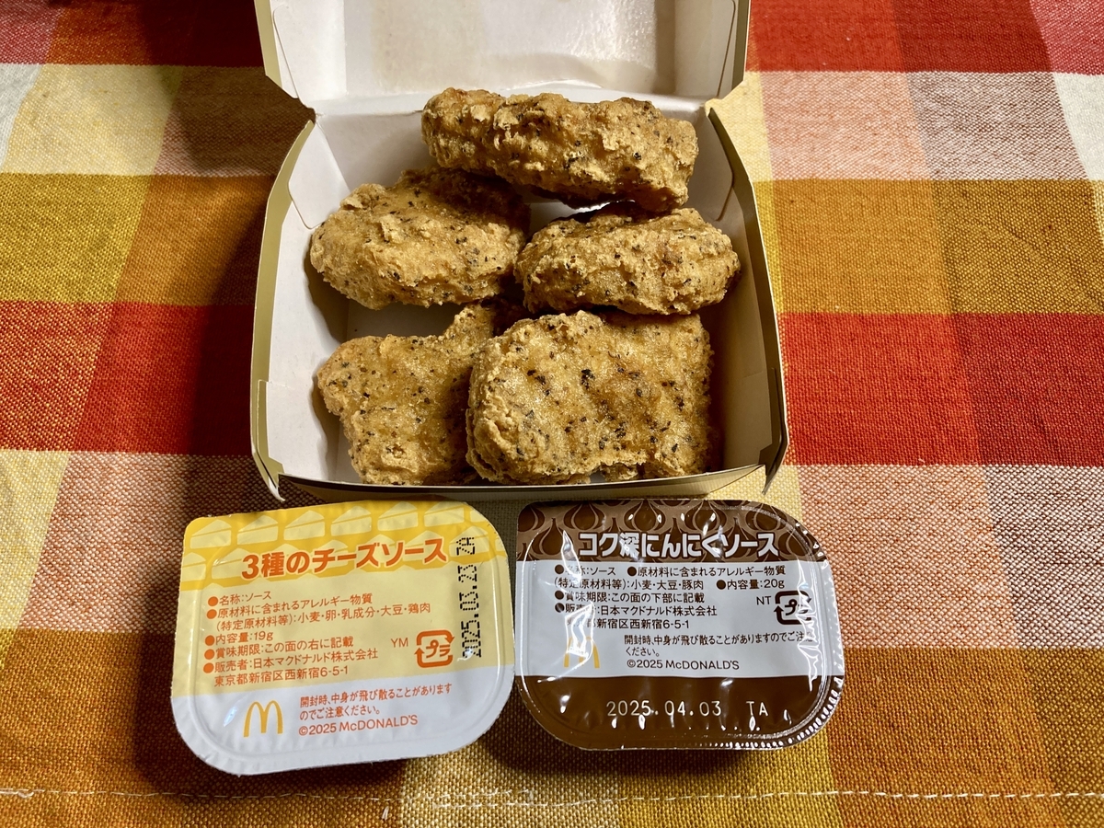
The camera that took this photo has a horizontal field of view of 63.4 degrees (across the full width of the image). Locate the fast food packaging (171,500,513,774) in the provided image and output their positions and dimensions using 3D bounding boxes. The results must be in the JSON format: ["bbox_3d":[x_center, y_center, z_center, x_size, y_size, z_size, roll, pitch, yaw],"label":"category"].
[{"bbox_3d":[-0.038,0.043,0.171,0.061,0.020,0.048,-4,64,-1],"label":"fast food packaging"}]

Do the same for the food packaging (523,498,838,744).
[{"bbox_3d":[0.024,0.042,0.175,0.060,0.018,0.047,0,64,1],"label":"food packaging"}]

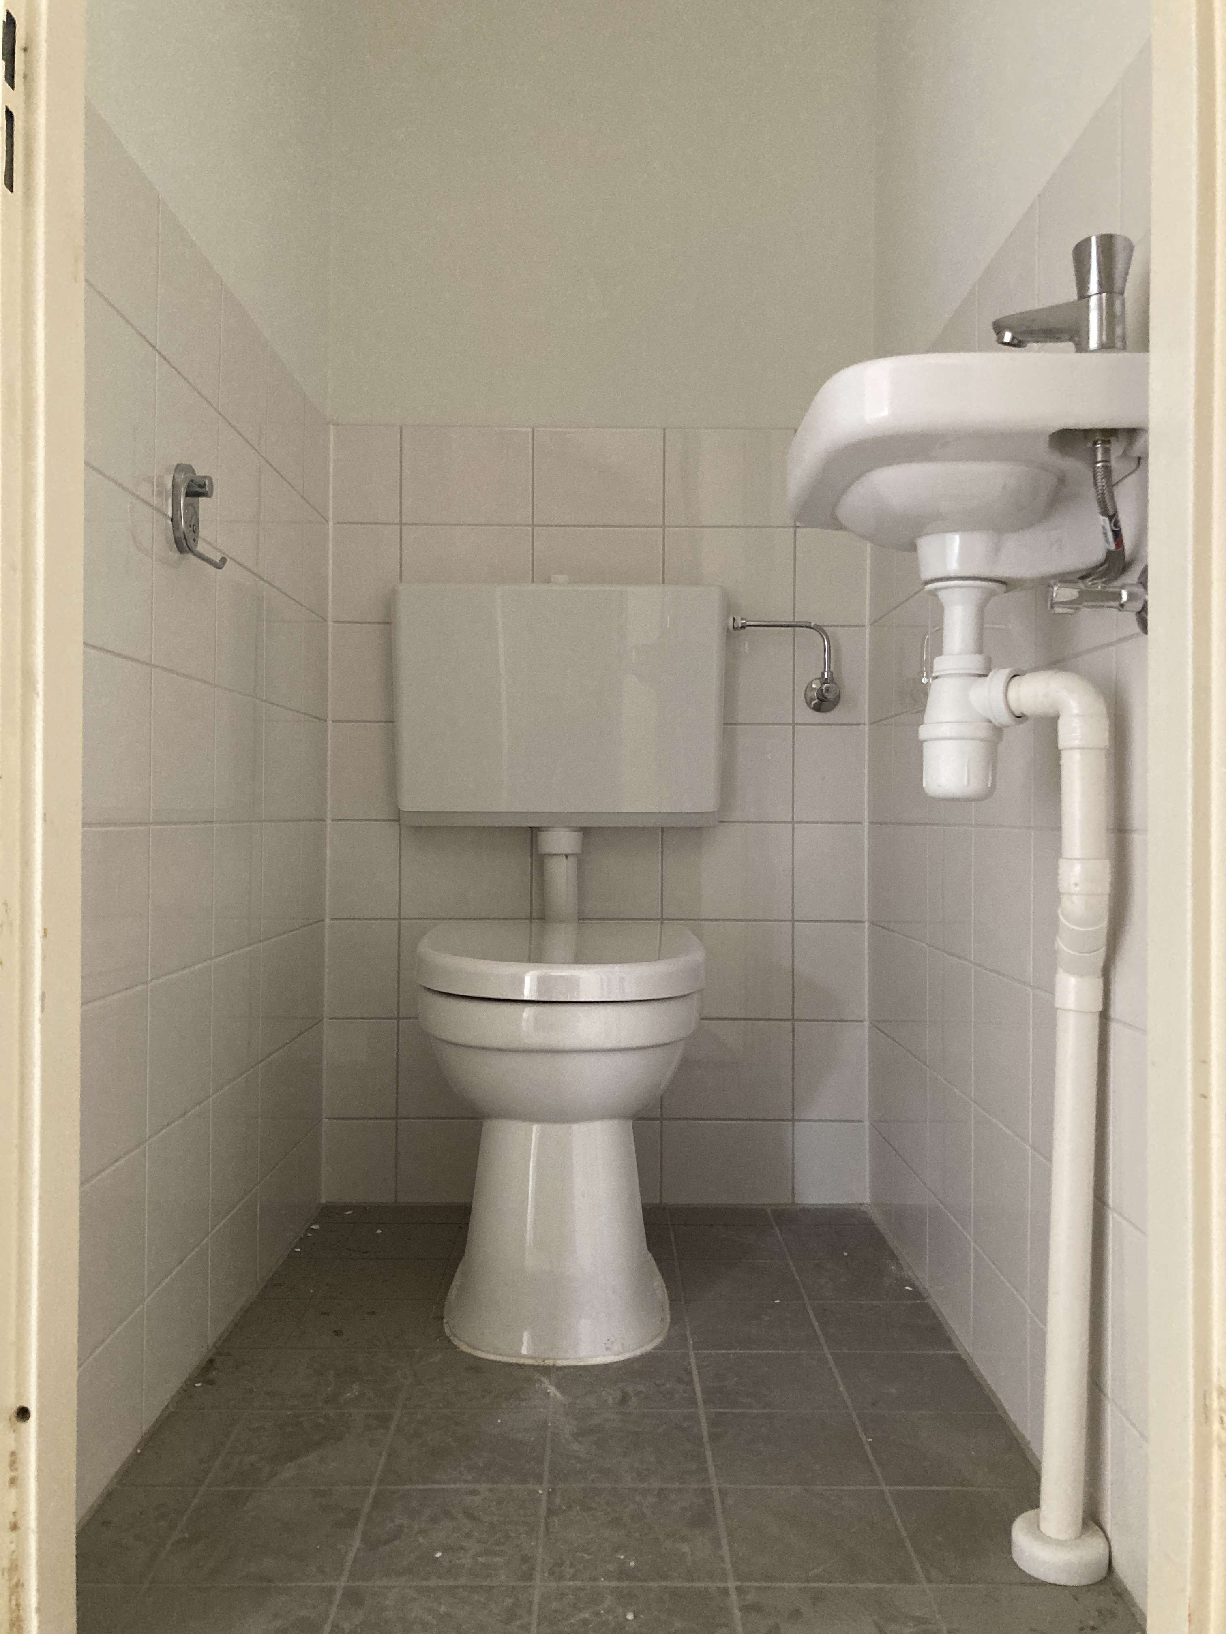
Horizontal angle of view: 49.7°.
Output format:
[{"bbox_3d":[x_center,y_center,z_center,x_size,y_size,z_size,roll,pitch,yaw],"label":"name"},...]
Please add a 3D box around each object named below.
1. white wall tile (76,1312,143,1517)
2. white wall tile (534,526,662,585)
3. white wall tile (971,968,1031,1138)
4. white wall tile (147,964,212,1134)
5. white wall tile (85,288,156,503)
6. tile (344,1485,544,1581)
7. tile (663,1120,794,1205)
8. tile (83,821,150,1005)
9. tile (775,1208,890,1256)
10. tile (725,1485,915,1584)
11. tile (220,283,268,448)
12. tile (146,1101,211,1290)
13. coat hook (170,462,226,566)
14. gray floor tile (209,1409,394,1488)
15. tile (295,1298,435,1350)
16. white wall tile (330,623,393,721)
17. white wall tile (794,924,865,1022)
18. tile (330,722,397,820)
[{"bbox_3d":[-0.446,0.518,1.155,0.010,0.119,0.187,0,0,0],"label":"white wall tile"},{"bbox_3d":[-0.022,-0.370,2.035,0.199,0.148,0.010,0,0,0],"label":"white wall tile"},{"bbox_3d":[0.396,0.236,1.339,0.010,0.148,0.197,0,0,0],"label":"white wall tile"},{"bbox_3d":[-0.444,0.232,1.348,0.010,0.147,0.194,0,0,0],"label":"white wall tile"},{"bbox_3d":[-0.442,-0.373,1.159,0.010,0.148,0.202,0,0,0],"label":"white wall tile"},{"bbox_3d":[-0.134,0.598,1.095,0.148,0.010,0.147,0,0,-1],"label":"tile"},{"bbox_3d":[0.174,0.528,2.037,0.199,0.123,0.010,0,0,0],"label":"tile"},{"bbox_3d":[-0.445,0.082,1.159,0.010,0.148,0.202,0,0,0],"label":"tile"},{"bbox_3d":[0.311,0.600,1.888,0.144,0.010,0.226,0,0,0],"label":"tile"},{"bbox_3d":[0.167,0.600,1.097,0.148,0.010,0.146,0,0,0],"label":"tile"},{"bbox_3d":[-0.436,-0.519,1.552,0.010,0.148,0.194,0,0,0],"label":"tile"},{"bbox_3d":[-0.450,0.385,1.368,0.010,0.149,0.195,0,0,0],"label":"tile"},{"bbox_3d":[-0.415,-0.304,1.325,0.046,0.106,0.049,0,0,0],"label":"coat hook"},{"bbox_3d":[-0.287,0.597,1.243,0.148,0.010,0.146,0,0,0],"label":"gray floor tile"},{"bbox_3d":[-0.281,0.585,1.514,0.145,0.009,0.147,0,0,0],"label":"tile"},{"bbox_3d":[-0.377,-0.219,2.013,0.106,0.147,0.010,0,0,0],"label":"white wall tile"},{"bbox_3d":[0.331,0.236,2.017,0.110,0.148,0.010,0,0,0],"label":"white wall tile"},{"bbox_3d":[-0.377,-0.069,2.013,0.106,0.148,0.010,0,0,0],"label":"tile"}]

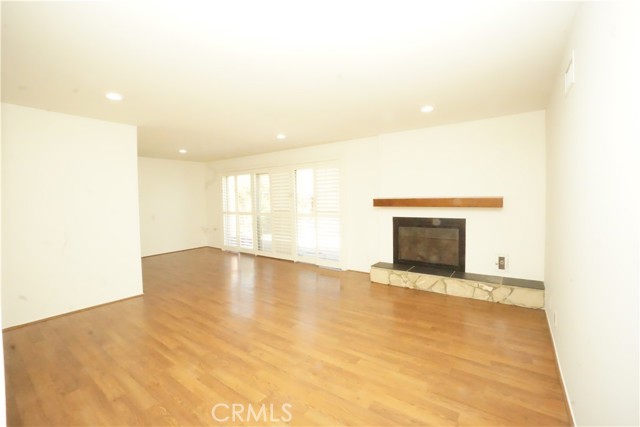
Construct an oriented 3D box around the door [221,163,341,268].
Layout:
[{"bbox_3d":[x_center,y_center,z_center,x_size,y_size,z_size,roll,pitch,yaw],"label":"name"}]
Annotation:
[{"bbox_3d":[-1.095,-0.003,6.238,3.728,2.099,0.130,1,3,35],"label":"door"}]

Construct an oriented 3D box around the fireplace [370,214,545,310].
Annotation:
[{"bbox_3d":[1.856,0.605,3.905,2.181,1.034,0.420,1,3,35],"label":"fireplace"}]

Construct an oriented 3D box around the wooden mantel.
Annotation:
[{"bbox_3d":[1.719,-0.160,4.097,1.813,0.133,0.200,1,3,35],"label":"wooden mantel"}]

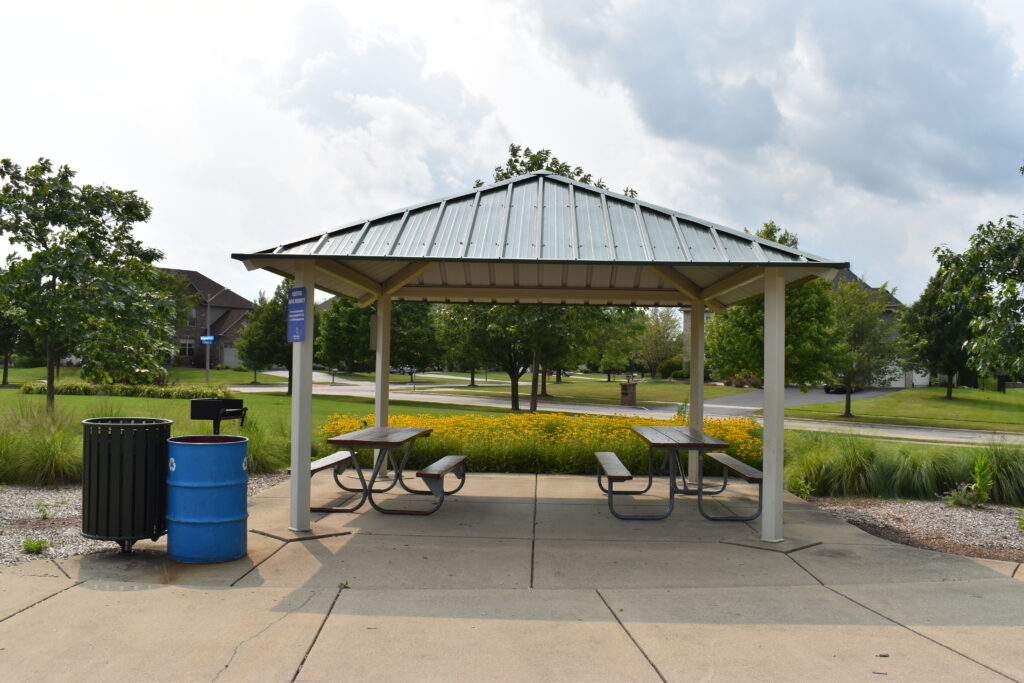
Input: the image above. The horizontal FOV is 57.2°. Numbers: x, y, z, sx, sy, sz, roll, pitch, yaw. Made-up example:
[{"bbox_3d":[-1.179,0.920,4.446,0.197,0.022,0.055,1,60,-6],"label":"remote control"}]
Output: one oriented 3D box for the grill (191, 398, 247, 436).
[{"bbox_3d":[-3.231,1.149,10.270,0.450,1.027,0.520,0,-2,18],"label":"grill"}]

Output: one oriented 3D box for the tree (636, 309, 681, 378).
[{"bbox_3d":[12.871,0.130,83.035,4.800,6.105,4.800,1,-2,0],"label":"tree"}]

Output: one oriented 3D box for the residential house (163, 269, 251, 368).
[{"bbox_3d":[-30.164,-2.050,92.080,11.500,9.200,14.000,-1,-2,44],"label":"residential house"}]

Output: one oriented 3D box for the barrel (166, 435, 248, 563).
[{"bbox_3d":[-2.254,1.150,6.969,0.590,0.870,0.590,1,-2,0],"label":"barrel"}]

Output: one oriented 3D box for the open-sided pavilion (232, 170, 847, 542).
[{"bbox_3d":[0.287,-0.063,10.058,4.980,3.559,4.980,1,-2,2],"label":"open-sided pavilion"}]

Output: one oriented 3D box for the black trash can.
[{"bbox_3d":[-2.880,1.087,7.011,0.682,0.978,0.682,1,-2,0],"label":"black trash can"}]

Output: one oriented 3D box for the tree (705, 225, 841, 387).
[{"bbox_3d":[6.779,-0.374,24.523,3.700,5.491,3.700,1,-2,0],"label":"tree"}]

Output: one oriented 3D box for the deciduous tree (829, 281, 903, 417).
[{"bbox_3d":[13.741,0.271,37.013,3.600,5.364,3.600,1,-2,0],"label":"deciduous tree"}]

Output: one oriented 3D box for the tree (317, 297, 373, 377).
[{"bbox_3d":[-15.779,-0.508,90.043,5.900,7.628,5.900,1,-2,0],"label":"tree"}]

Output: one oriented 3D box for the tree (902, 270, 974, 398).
[{"bbox_3d":[22.595,-0.385,49.040,4.500,6.770,4.500,1,-2,0],"label":"tree"}]

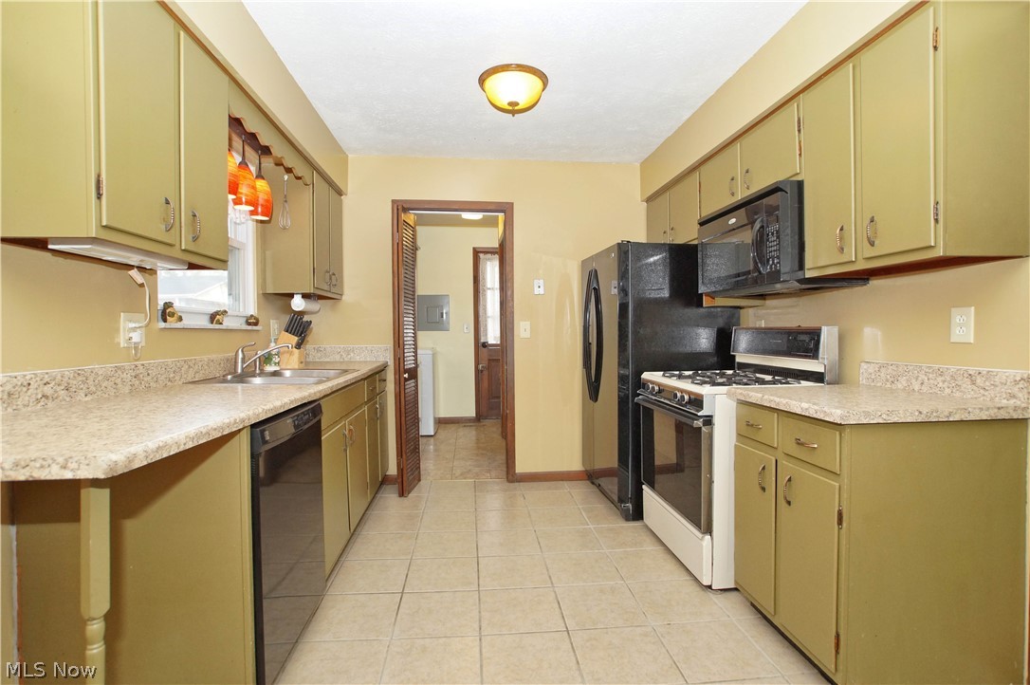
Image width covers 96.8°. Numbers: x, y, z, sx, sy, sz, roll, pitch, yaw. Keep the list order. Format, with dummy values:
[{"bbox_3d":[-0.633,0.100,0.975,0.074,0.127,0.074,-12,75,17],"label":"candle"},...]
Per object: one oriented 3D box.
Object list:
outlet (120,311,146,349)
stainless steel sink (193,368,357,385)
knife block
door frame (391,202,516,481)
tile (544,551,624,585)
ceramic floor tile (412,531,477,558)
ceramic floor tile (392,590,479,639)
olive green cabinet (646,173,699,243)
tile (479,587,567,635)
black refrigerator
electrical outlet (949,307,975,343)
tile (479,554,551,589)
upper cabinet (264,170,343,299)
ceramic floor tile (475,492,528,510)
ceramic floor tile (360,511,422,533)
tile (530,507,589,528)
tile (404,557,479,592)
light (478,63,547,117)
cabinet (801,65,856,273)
[{"bbox_3d":[-1.335,-0.042,1.610,0.016,0.118,0.115,0,1,-5],"label":"outlet"},{"bbox_3d":[-1.167,0.264,2.346,0.540,0.182,0.770,0,1,-6],"label":"stainless steel sink"},{"bbox_3d":[-1.438,0.048,2.932,0.150,0.240,0.115,0,1,-6],"label":"knife block"},{"bbox_3d":[-0.453,0.006,3.497,0.905,2.120,0.130,0,1,-5],"label":"door frame"},{"bbox_3d":[0.333,1.125,2.273,0.328,0.010,0.312,1,1,-6],"label":"tile"},{"bbox_3d":[-0.376,1.118,2.528,0.337,0.010,0.304,0,1,-5],"label":"ceramic floor tile"},{"bbox_3d":[-0.313,1.125,1.899,0.328,0.010,0.312,1,1,-6],"label":"ceramic floor tile"},{"bbox_3d":[1.238,-0.850,3.226,0.323,0.462,0.836,1,1,-6],"label":"olive green cabinet"},{"bbox_3d":[0.024,1.132,1.945,0.337,0.010,0.304,0,1,-5],"label":"tile"},{"bbox_3d":[0.983,0.237,3.308,0.830,1.722,0.861,0,1,-5],"label":"black refrigerator"},{"bbox_3d":[1.525,-0.059,1.563,0.008,0.116,0.070,0,1,-6],"label":"electrical outlet"},{"bbox_3d":[-0.006,1.094,2.187,0.328,0.010,0.303,0,1,-5],"label":"tile"},{"bbox_3d":[-1.418,-0.696,3.114,0.315,0.765,0.625,0,1,-6],"label":"upper cabinet"},{"bbox_3d":[-0.099,1.100,3.156,0.328,0.010,0.312,1,1,-6],"label":"ceramic floor tile"},{"bbox_3d":[-0.746,1.111,2.803,0.337,0.010,0.304,0,1,-5],"label":"ceramic floor tile"},{"bbox_3d":[0.277,1.095,2.853,0.333,0.010,0.305,0,1,-6],"label":"tile"},{"bbox_3d":[-0.346,1.125,2.220,0.337,0.010,0.304,0,1,-5],"label":"tile"},{"bbox_3d":[-0.008,-1.309,2.443,0.364,0.168,0.364,0,1,-6],"label":"light"},{"bbox_3d":[1.352,-0.640,1.789,0.300,0.723,0.275,0,1,-6],"label":"cabinet"}]

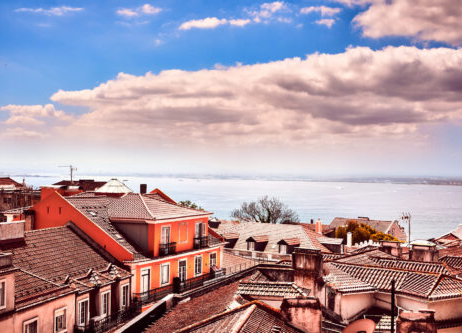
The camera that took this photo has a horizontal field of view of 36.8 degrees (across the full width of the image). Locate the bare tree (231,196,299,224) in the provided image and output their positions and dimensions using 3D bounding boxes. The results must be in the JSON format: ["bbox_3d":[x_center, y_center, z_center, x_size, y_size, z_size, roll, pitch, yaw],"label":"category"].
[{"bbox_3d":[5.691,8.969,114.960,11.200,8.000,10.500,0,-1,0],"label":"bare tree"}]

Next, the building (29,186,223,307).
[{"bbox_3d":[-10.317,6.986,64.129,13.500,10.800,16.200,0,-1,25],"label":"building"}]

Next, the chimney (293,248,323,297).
[{"bbox_3d":[3.606,4.932,32.300,1.220,2.150,0.750,0,-1,25],"label":"chimney"}]

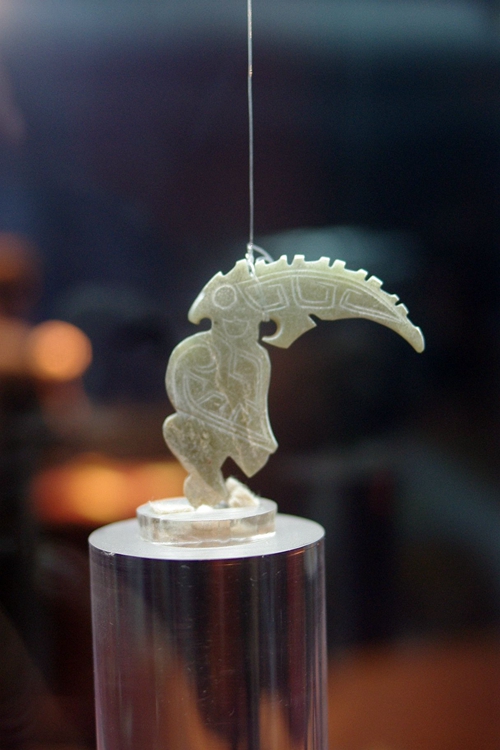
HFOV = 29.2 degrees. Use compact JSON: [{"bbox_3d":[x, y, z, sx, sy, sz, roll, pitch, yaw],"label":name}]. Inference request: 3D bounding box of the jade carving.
[{"bbox_3d":[0.012,0.002,0.255,0.069,0.066,0.006,-1,3,-6],"label":"jade carving"}]

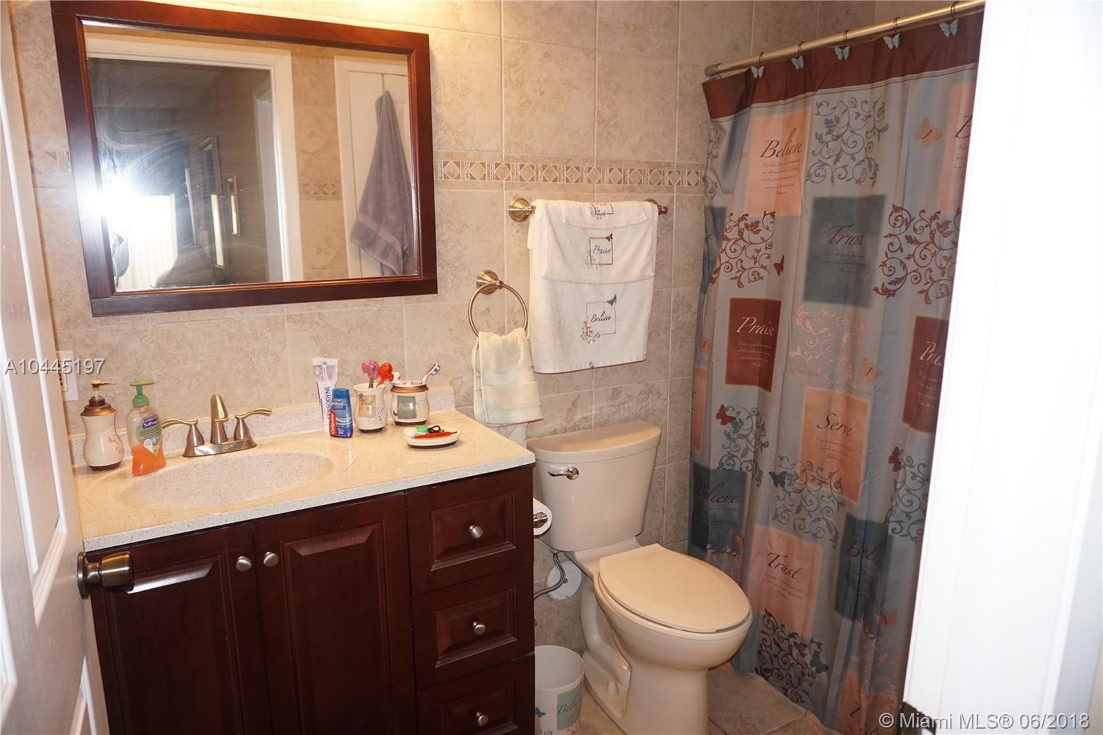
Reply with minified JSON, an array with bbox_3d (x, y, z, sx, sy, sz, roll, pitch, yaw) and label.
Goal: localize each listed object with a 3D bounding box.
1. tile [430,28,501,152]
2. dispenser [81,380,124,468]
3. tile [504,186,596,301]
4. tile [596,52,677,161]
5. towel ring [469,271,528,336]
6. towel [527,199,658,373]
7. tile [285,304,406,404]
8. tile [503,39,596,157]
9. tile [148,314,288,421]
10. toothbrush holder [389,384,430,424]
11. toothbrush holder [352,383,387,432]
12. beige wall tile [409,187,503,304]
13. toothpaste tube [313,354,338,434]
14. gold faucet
[{"bbox_3d":[-0.270,-0.732,1.957,0.305,0.302,0.010,-6,13,-28],"label":"tile"},{"bbox_3d":[-0.966,0.122,1.583,0.081,0.193,0.074,-2,12,-8],"label":"dispenser"},{"bbox_3d":[-0.003,-0.363,2.183,0.300,0.302,0.010,-6,13,-28],"label":"tile"},{"bbox_3d":[0.266,-0.785,2.227,0.302,0.302,0.010,-7,13,-29],"label":"tile"},{"bbox_3d":[-0.158,-0.163,2.058,0.184,0.212,0.082,-7,13,-29],"label":"towel ring"},{"bbox_3d":[0.125,-0.241,2.176,0.445,0.482,0.070,-7,13,-29],"label":"towel"},{"bbox_3d":[-0.523,0.001,1.917,0.302,0.302,0.010,-7,13,-29],"label":"tile"},{"bbox_3d":[-0.003,-0.762,2.103,0.300,0.302,0.010,-6,13,-28],"label":"tile"},{"bbox_3d":[-0.803,0.016,1.804,0.298,0.282,0.010,-6,13,-28],"label":"tile"},{"bbox_3d":[-0.374,0.094,1.938,0.101,0.104,0.101,-1,11,-3],"label":"toothbrush holder"},{"bbox_3d":[-0.461,0.105,1.869,0.083,0.110,0.083,-1,11,-6],"label":"toothbrush holder"},{"bbox_3d":[-0.269,-0.333,2.037,0.305,0.302,0.010,-6,13,-28],"label":"beige wall tile"},{"bbox_3d":[-0.570,0.070,1.883,0.061,0.190,0.034,-1,11,-5],"label":"toothpaste tube"},{"bbox_3d":[-0.772,0.133,1.707,0.240,0.137,0.140,-6,13,-28],"label":"gold faucet"}]

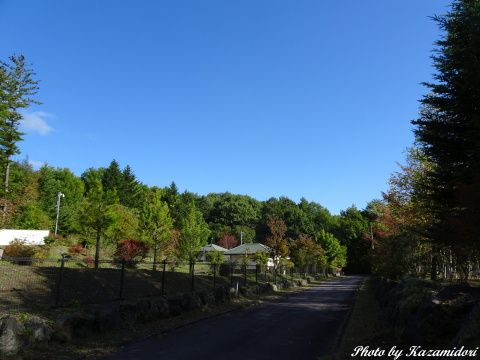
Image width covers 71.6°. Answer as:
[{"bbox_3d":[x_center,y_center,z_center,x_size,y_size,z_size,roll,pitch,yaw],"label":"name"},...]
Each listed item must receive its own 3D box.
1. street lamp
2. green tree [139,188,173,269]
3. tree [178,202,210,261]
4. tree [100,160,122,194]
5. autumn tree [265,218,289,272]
[{"bbox_3d":[-20.667,4.111,38.000,0.850,5.386,0.350,-5,-15,19],"label":"street lamp"},{"bbox_3d":[-5.586,3.272,22.000,2.248,5.387,2.248,0,-14,0],"label":"green tree"},{"bbox_3d":[-3.623,4.539,26.500,2.548,5.431,2.548,0,-14,0],"label":"tree"},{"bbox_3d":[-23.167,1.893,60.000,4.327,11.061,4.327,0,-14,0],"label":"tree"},{"bbox_3d":[3.948,7.085,36.000,2.596,5.739,2.596,0,-14,0],"label":"autumn tree"}]

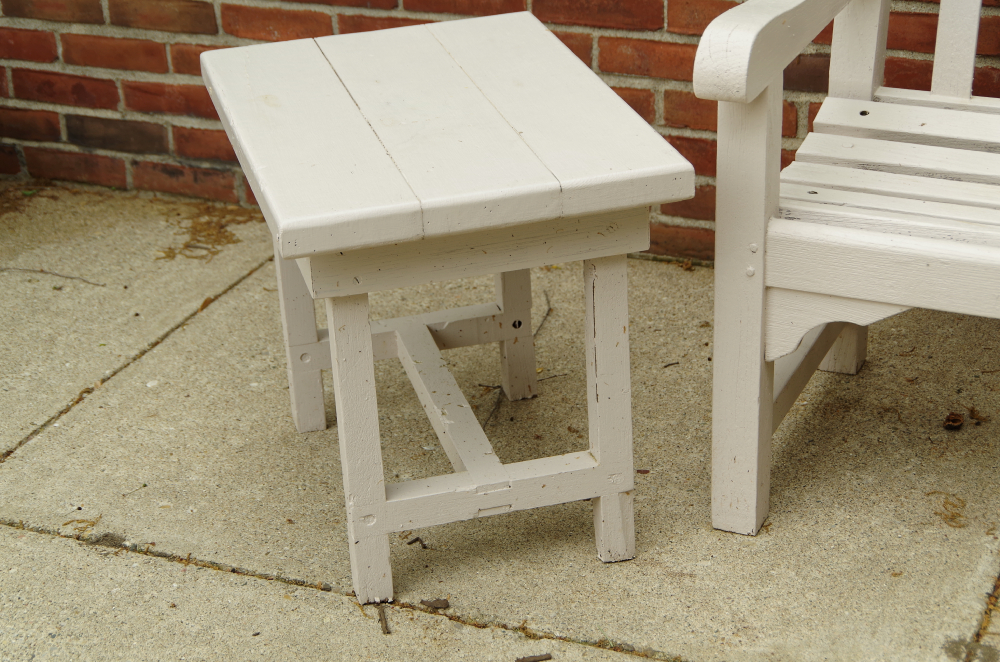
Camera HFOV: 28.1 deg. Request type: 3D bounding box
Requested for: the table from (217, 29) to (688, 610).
[{"bbox_3d":[-0.070,-0.033,2.327,0.420,0.488,0.606,-9,26,-12],"label":"table"}]

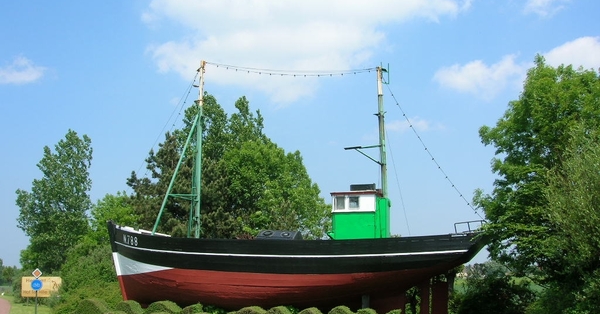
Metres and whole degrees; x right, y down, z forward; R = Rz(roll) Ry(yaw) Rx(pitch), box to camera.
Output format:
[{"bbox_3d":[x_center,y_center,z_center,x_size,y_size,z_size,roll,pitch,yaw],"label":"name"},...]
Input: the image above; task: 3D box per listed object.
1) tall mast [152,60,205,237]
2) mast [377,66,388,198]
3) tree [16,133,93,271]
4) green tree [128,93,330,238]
[{"bbox_3d":[-4.022,-0.277,19.798,1.750,6.100,0.800,-3,-12,17],"label":"tall mast"},{"bbox_3d":[2.529,-0.811,17.862,0.300,4.150,0.300,-3,-12,17],"label":"mast"},{"bbox_3d":[-17.566,4.001,42.019,5.300,11.800,5.300,0,-11,0],"label":"tree"},{"bbox_3d":[-3.895,2.165,32.189,10.400,11.600,8.500,0,-11,0],"label":"green tree"}]

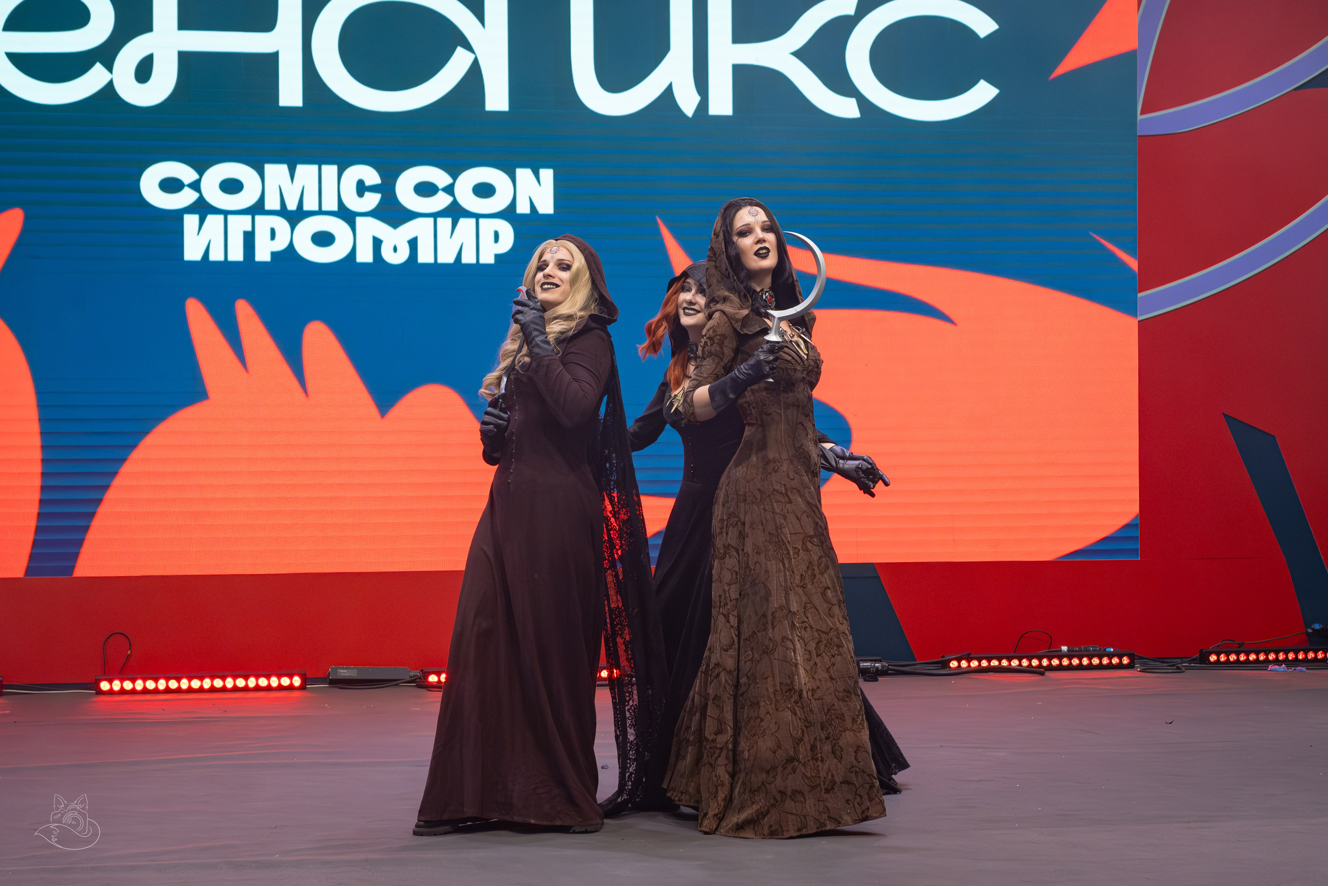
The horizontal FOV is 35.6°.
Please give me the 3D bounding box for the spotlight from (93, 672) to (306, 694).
[{"bbox_3d":[-2.174,1.125,9.700,0.960,0.080,0.090,0,0,-9],"label":"spotlight"}]

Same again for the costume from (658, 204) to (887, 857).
[{"bbox_3d":[0.332,0.208,6.150,0.660,1.840,0.620,0,0,38],"label":"costume"}]

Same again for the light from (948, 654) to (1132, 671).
[{"bbox_3d":[1.868,1.090,10.300,0.960,0.080,0.090,0,0,-9],"label":"light"}]

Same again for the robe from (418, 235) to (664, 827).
[{"bbox_3d":[-0.366,0.260,6.120,0.750,1.740,0.600,0,0,-34],"label":"robe"}]

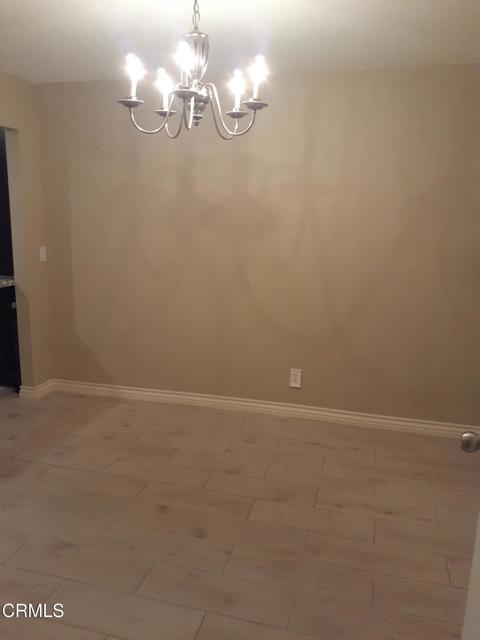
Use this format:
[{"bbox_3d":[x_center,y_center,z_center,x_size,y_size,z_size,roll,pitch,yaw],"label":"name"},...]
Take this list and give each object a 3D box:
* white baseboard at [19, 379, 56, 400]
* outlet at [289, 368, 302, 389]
[{"bbox_3d":[-1.671,0.566,4.143,0.135,0.107,0.280,4,12,14],"label":"white baseboard"},{"bbox_3d":[0.413,0.433,3.718,0.078,0.130,0.016,4,12,14],"label":"outlet"}]

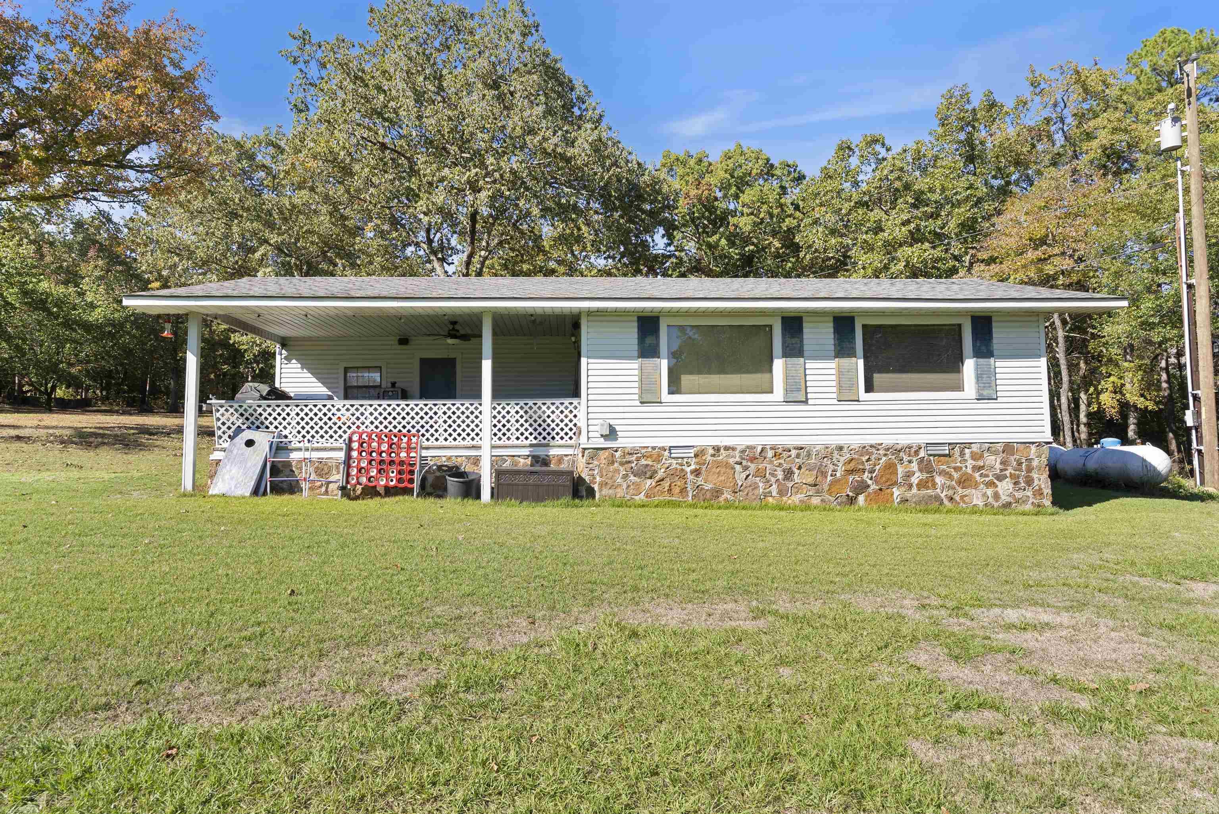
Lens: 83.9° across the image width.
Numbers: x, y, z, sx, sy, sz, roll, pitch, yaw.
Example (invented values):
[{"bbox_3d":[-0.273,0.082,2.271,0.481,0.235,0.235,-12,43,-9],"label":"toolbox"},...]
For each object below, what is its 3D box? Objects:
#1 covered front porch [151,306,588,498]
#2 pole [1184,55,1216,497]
[{"bbox_3d":[-3.809,0.062,12.717,6.681,3.244,3.427,0,-4,-4],"label":"covered front porch"},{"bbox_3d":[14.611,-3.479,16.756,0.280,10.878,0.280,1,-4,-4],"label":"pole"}]

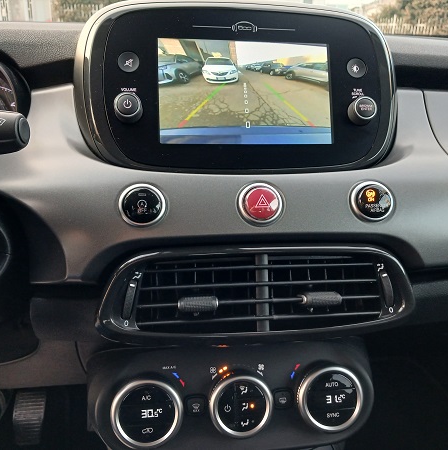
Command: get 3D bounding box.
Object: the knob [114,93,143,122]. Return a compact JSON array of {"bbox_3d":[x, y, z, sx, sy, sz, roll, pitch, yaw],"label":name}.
[{"bbox_3d":[-0.079,-0.098,0.388,0.024,0.024,0.015,-1,-3,-9],"label":"knob"}]

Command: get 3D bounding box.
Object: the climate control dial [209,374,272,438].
[{"bbox_3d":[0.015,0.168,0.446,0.060,0.060,0.022,-1,6,-9],"label":"climate control dial"}]

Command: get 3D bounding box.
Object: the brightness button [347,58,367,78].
[{"bbox_3d":[0.121,-0.143,0.427,0.018,0.018,0.005,-1,-3,-9],"label":"brightness button"}]

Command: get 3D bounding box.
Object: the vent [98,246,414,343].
[{"bbox_3d":[0.027,0.055,0.384,0.252,0.072,0.040,-1,-1,-9],"label":"vent"}]

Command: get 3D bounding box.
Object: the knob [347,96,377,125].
[{"bbox_3d":[0.126,-0.102,0.419,0.024,0.024,0.015,-1,-3,-9],"label":"knob"}]

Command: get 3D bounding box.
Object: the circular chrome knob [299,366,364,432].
[{"bbox_3d":[0.101,0.166,0.459,0.065,0.065,0.022,-1,6,-9],"label":"circular chrome knob"}]

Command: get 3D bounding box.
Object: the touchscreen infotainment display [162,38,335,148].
[{"bbox_3d":[0.019,-0.116,0.415,0.154,0.093,0.010,-1,-3,-9],"label":"touchscreen infotainment display"}]

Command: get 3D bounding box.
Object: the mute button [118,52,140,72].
[{"bbox_3d":[-0.081,-0.138,0.397,0.018,0.018,0.005,-1,-3,-9],"label":"mute button"}]

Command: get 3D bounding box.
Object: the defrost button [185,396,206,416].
[{"bbox_3d":[-0.027,0.174,0.449,0.018,0.020,0.006,-1,6,-9],"label":"defrost button"}]

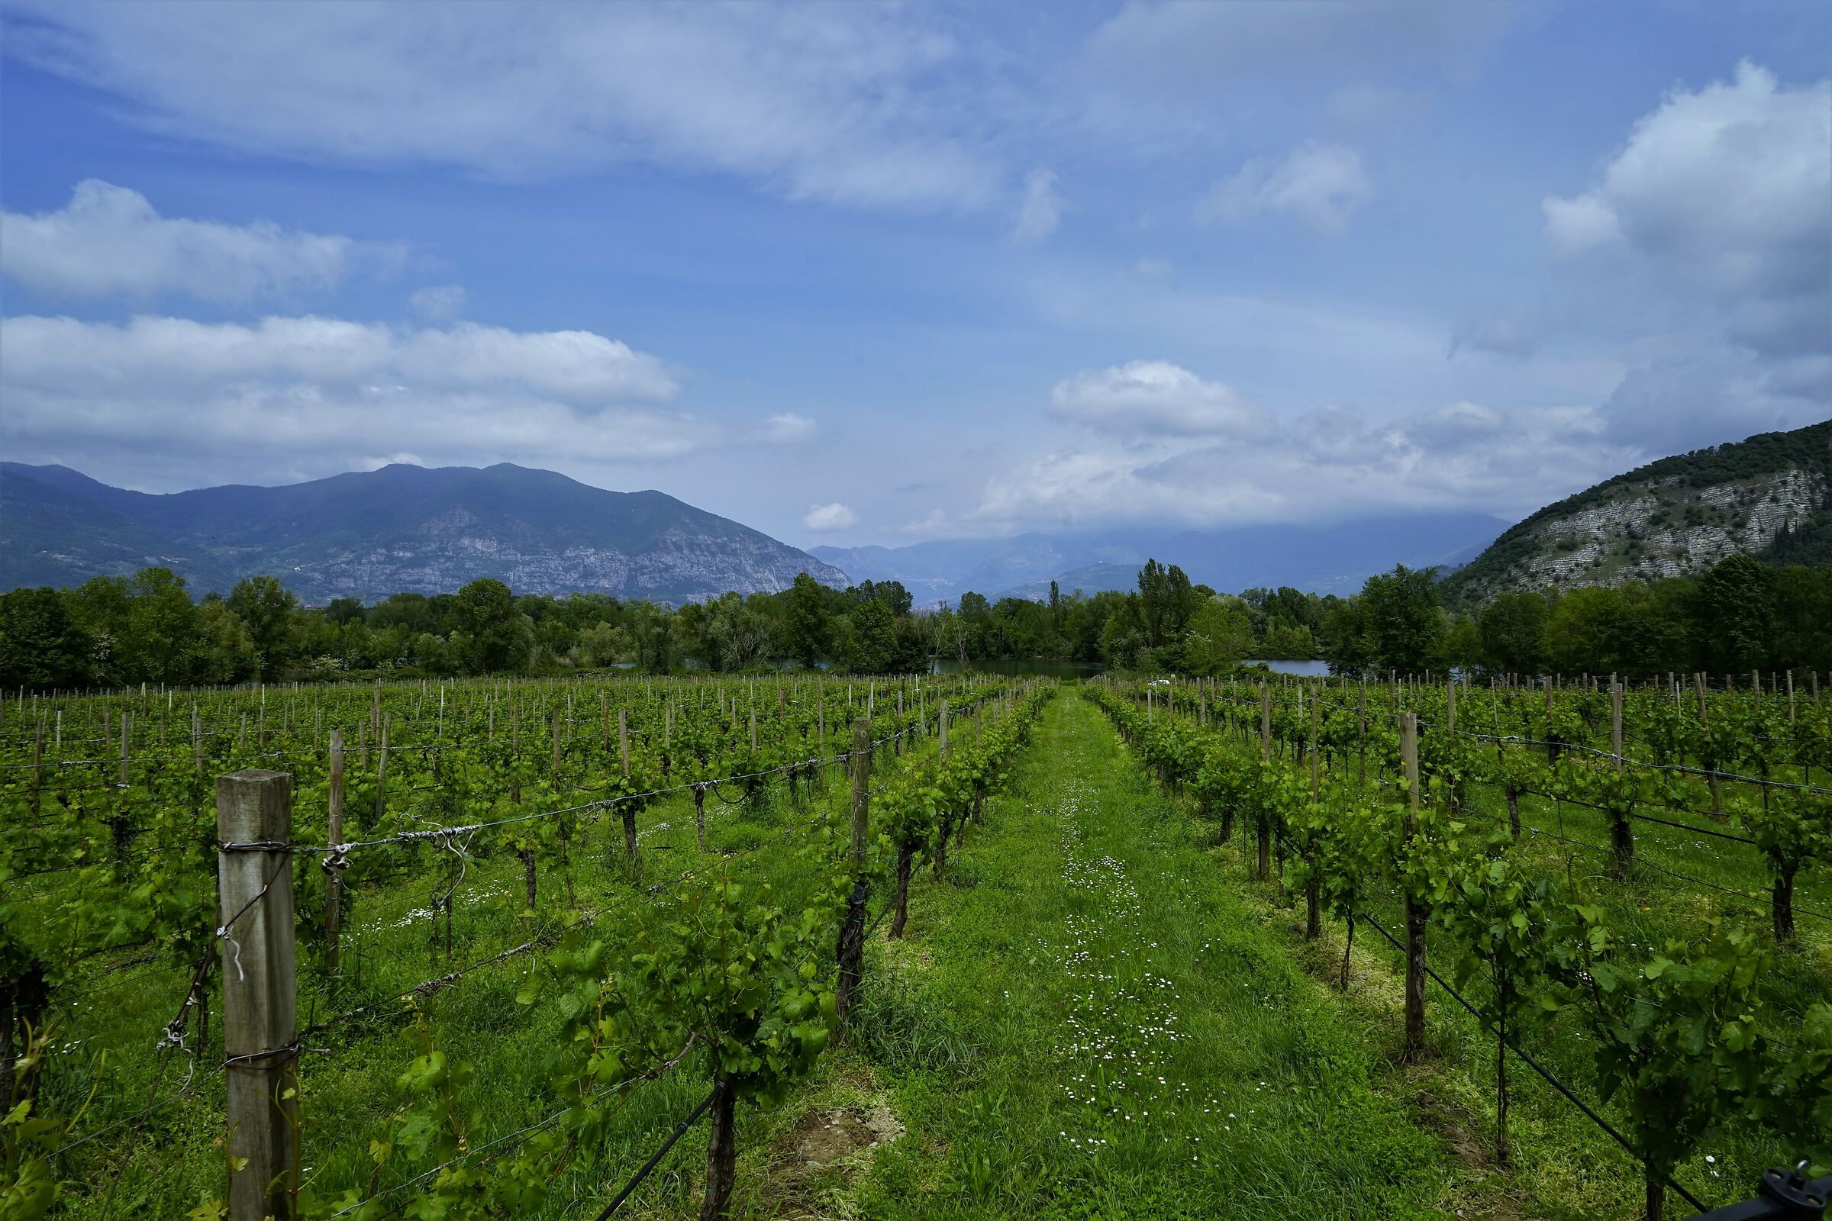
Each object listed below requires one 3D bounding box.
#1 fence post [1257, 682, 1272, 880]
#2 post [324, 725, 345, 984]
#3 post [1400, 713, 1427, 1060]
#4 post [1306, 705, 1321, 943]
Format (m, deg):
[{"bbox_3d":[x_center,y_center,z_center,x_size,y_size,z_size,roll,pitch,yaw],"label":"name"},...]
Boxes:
[{"bbox_3d":[2.824,1.376,9.877,0.068,1.579,0.068,0,-2,8],"label":"fence post"},{"bbox_3d":[-3.161,1.351,6.633,0.066,1.390,0.066,0,-2,8],"label":"post"},{"bbox_3d":[2.210,1.232,5.447,0.082,1.540,0.082,0,-2,7],"label":"post"},{"bbox_3d":[2.544,1.292,7.808,0.070,1.594,0.070,0,-2,8],"label":"post"}]

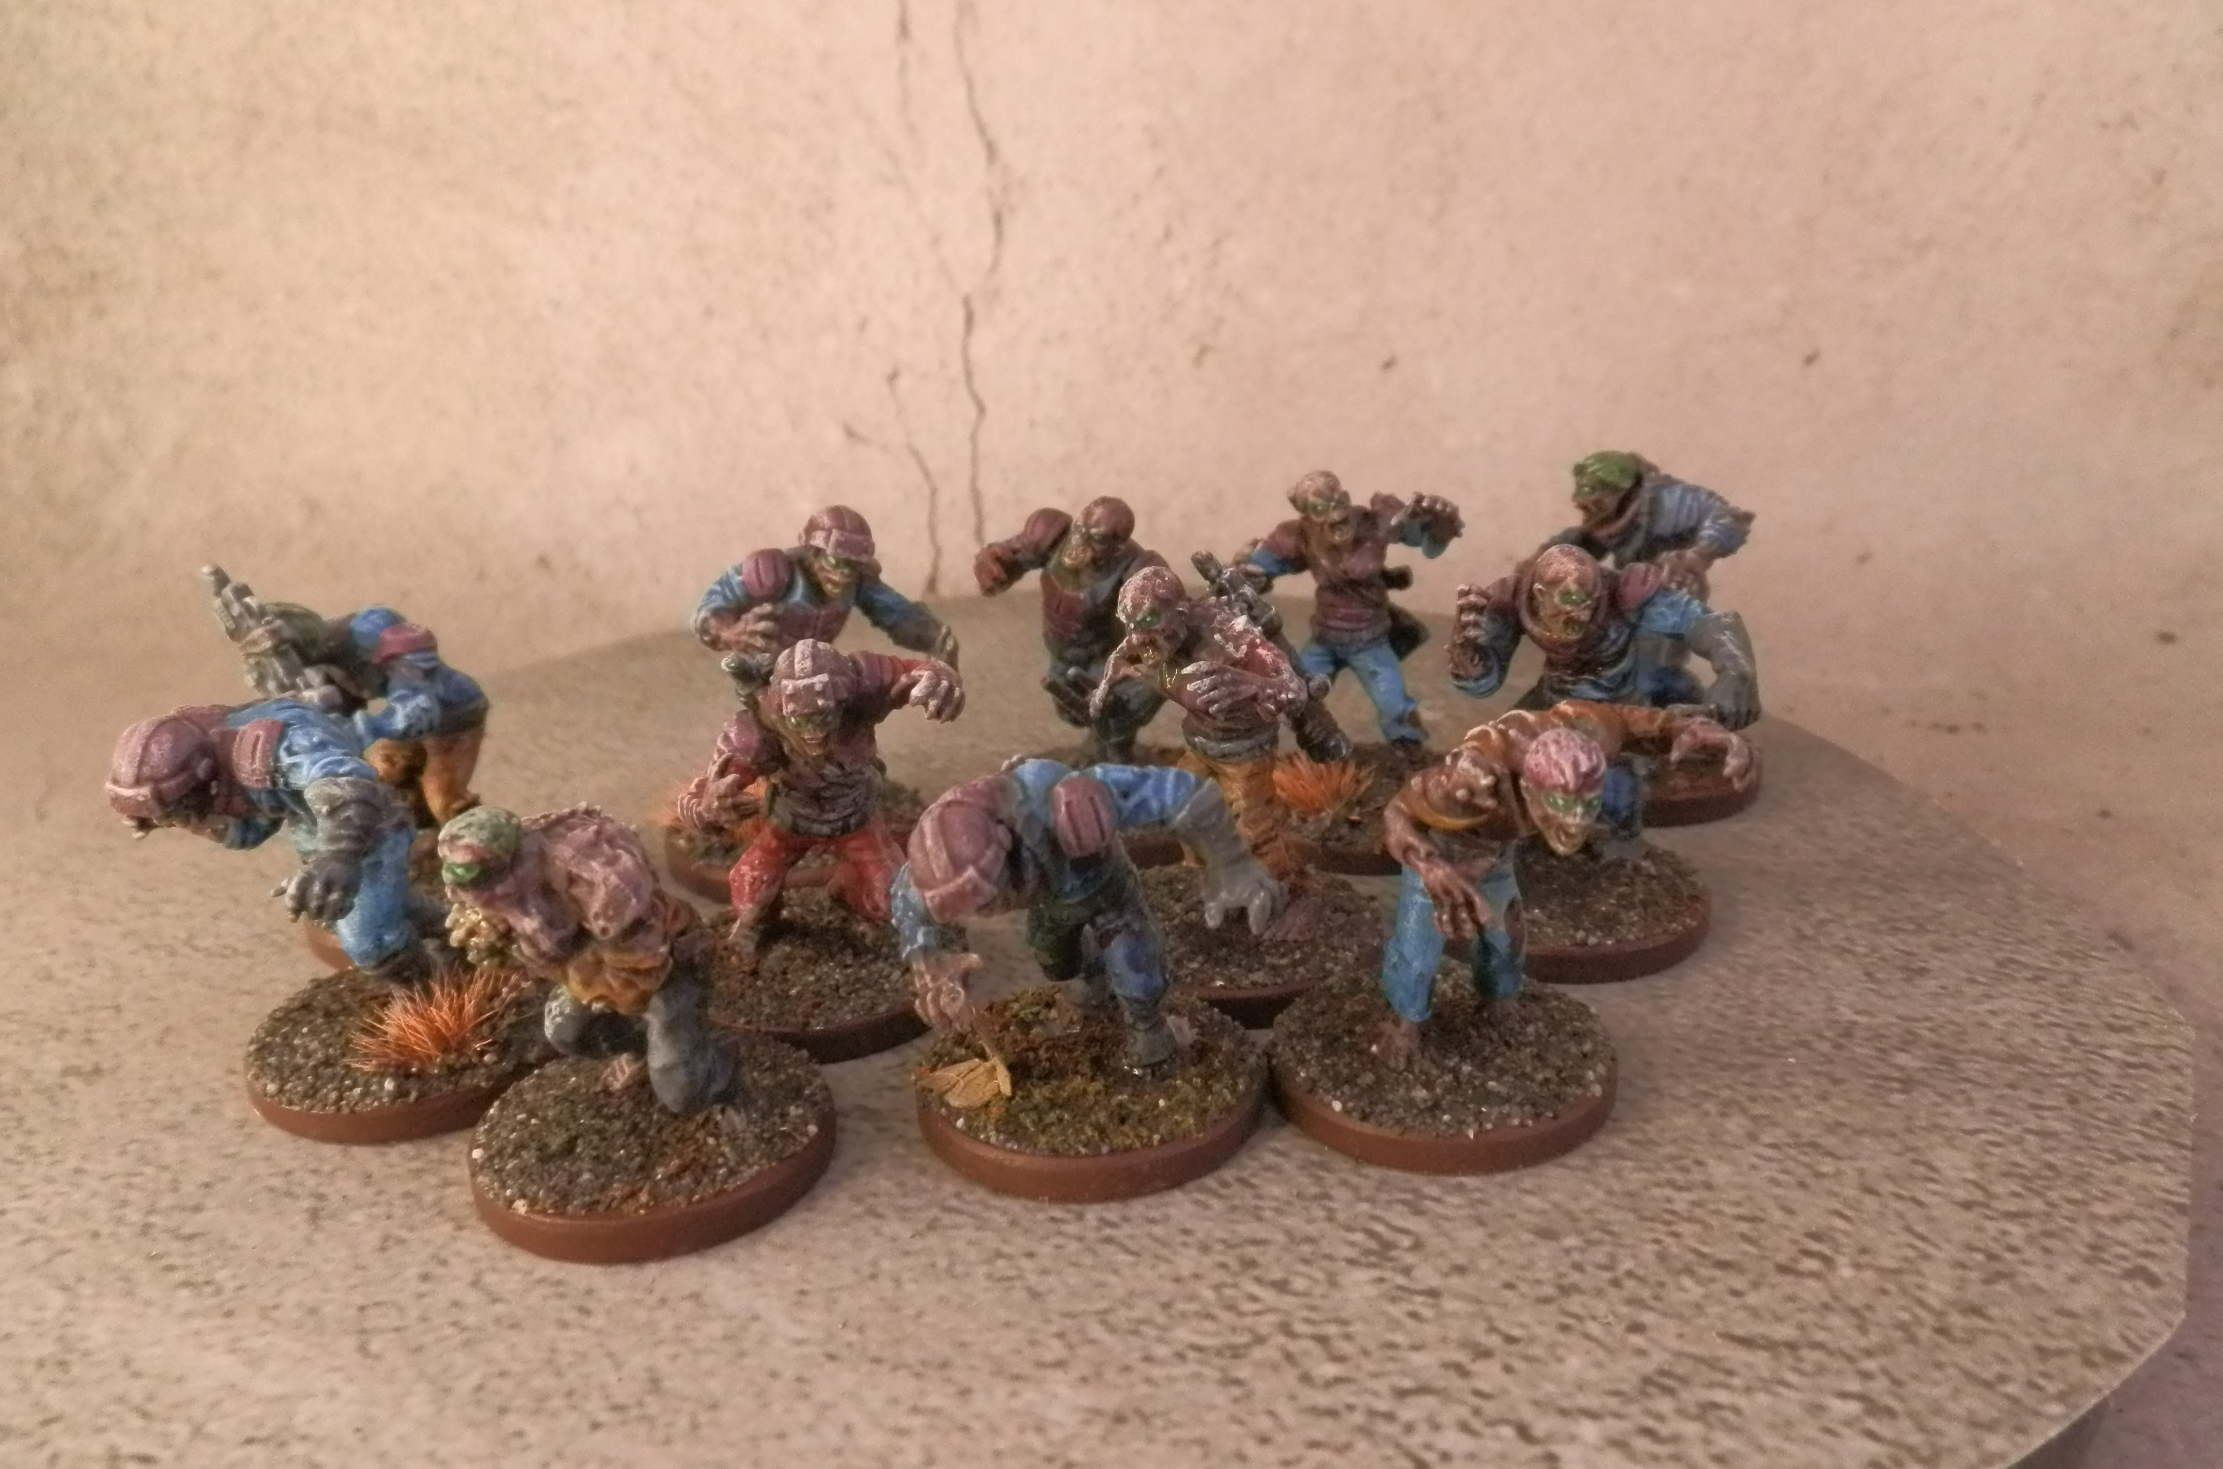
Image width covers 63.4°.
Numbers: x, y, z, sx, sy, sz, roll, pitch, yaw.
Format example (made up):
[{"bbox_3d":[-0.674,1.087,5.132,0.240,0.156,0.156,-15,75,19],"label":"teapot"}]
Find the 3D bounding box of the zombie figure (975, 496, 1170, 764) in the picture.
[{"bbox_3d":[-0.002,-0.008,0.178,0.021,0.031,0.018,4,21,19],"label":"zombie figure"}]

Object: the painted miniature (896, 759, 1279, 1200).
[{"bbox_3d":[-0.002,0.014,0.126,0.026,0.028,0.026,7,22,26],"label":"painted miniature"}]

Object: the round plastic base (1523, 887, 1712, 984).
[{"bbox_3d":[0.038,0.013,0.153,0.025,0.004,0.025,-4,21,0],"label":"round plastic base"}]

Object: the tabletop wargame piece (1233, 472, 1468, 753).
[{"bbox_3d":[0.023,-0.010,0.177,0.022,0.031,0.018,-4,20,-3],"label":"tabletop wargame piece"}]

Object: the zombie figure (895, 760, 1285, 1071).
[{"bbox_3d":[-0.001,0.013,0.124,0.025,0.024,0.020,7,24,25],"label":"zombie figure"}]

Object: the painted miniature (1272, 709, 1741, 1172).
[{"bbox_3d":[0.026,0.011,0.126,0.030,0.030,0.027,-4,20,-2],"label":"painted miniature"}]

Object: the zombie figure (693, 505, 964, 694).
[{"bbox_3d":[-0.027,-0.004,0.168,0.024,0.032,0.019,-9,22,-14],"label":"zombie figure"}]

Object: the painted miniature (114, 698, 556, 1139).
[{"bbox_3d":[-0.056,0.011,0.136,0.029,0.030,0.025,-18,25,-32],"label":"painted miniature"}]

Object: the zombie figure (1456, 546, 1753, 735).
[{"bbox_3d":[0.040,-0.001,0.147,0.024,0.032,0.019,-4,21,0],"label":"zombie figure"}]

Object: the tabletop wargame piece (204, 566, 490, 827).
[{"bbox_3d":[-0.070,-0.001,0.169,0.022,0.030,0.018,-15,23,-30],"label":"tabletop wargame piece"}]

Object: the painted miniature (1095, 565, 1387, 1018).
[{"bbox_3d":[0.009,0.002,0.144,0.025,0.035,0.025,10,25,31],"label":"painted miniature"}]

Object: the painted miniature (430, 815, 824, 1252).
[{"bbox_3d":[-0.033,0.017,0.123,0.025,0.028,0.026,10,23,31],"label":"painted miniature"}]

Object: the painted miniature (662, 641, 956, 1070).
[{"bbox_3d":[-0.024,0.006,0.143,0.025,0.031,0.025,-5,21,-3],"label":"painted miniature"}]

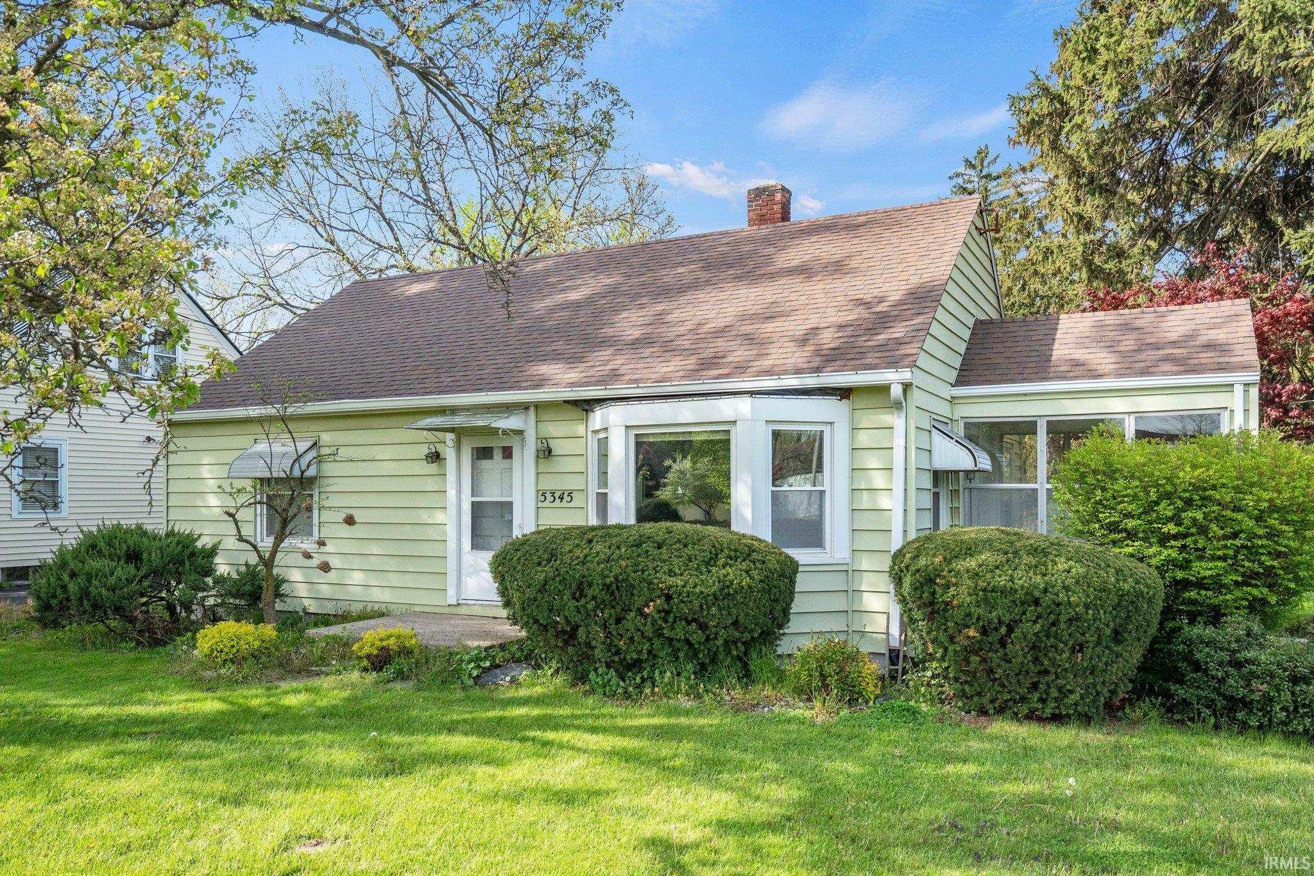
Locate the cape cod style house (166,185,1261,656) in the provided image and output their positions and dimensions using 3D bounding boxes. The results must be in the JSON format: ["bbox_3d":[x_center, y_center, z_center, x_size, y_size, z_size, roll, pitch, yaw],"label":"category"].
[{"bbox_3d":[0.825,-0.623,15.164,14.200,6.450,9.400,-2,-4,27],"label":"cape cod style house"}]

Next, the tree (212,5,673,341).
[{"bbox_3d":[-5.990,-4.206,27.341,12.000,15.250,12.000,-2,-4,27],"label":"tree"}]

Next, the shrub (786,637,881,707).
[{"bbox_3d":[1.623,2.073,8.912,0.850,0.560,0.800,-2,-4,27],"label":"shrub"}]

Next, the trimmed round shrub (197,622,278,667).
[{"bbox_3d":[-4.686,2.227,11.075,0.800,0.450,0.750,0,-3,0],"label":"trimmed round shrub"}]

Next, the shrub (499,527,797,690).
[{"bbox_3d":[-0.189,1.605,9.706,3.050,1.540,1.600,-2,-4,27],"label":"shrub"}]

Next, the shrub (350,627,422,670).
[{"bbox_3d":[-2.894,2.198,10.623,0.680,0.440,0.680,-2,-4,27],"label":"shrub"}]

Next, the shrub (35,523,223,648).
[{"bbox_3d":[-6.979,1.837,12.982,2.300,1.420,2.000,-2,-4,27],"label":"shrub"}]

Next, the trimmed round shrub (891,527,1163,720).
[{"bbox_3d":[3.256,1.561,8.770,2.250,1.550,1.950,-2,-4,27],"label":"trimmed round shrub"}]

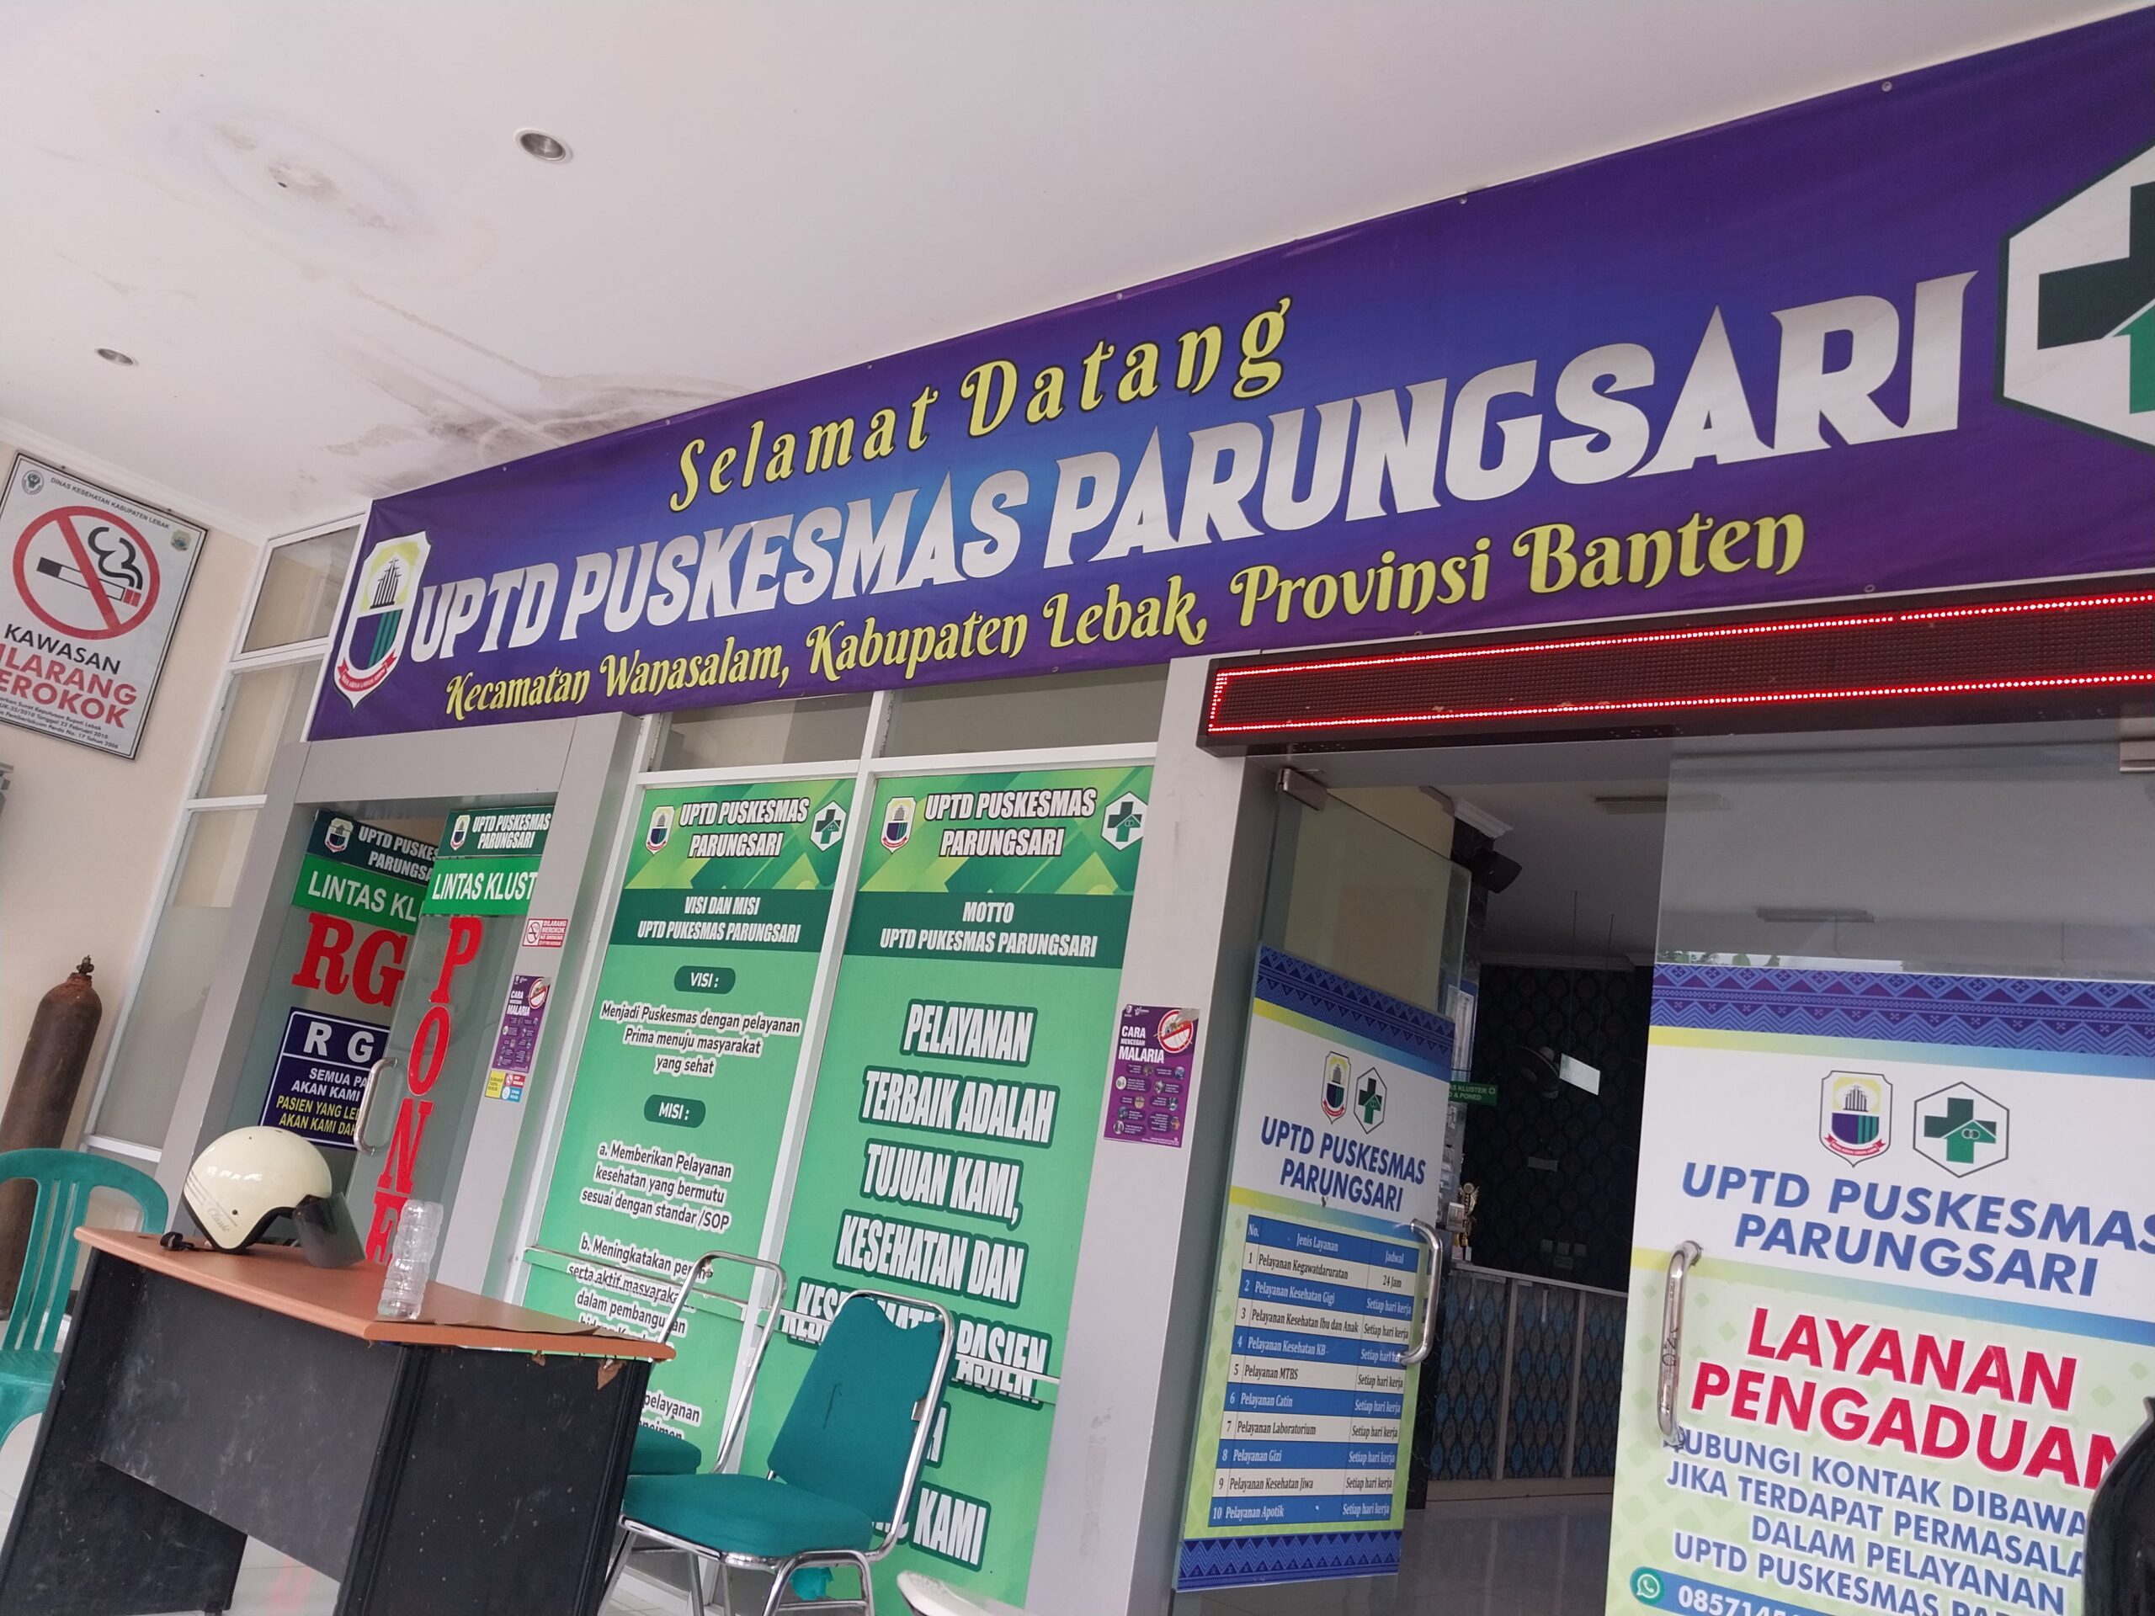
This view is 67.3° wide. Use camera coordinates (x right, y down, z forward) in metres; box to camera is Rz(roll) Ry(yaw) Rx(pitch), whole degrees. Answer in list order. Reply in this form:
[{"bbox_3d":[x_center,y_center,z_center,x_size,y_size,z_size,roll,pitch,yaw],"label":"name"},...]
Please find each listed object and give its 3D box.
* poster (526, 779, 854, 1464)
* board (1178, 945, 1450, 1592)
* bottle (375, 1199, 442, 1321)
[{"bbox_3d":[-1.159,0.906,4.640,0.983,2.052,0.020,-1,-18,37],"label":"poster"},{"bbox_3d":[0.609,1.106,3.864,0.020,1.379,0.900,-3,-19,42],"label":"board"},{"bbox_3d":[-1.197,0.811,2.924,0.072,0.205,0.072,-1,-18,37],"label":"bottle"}]

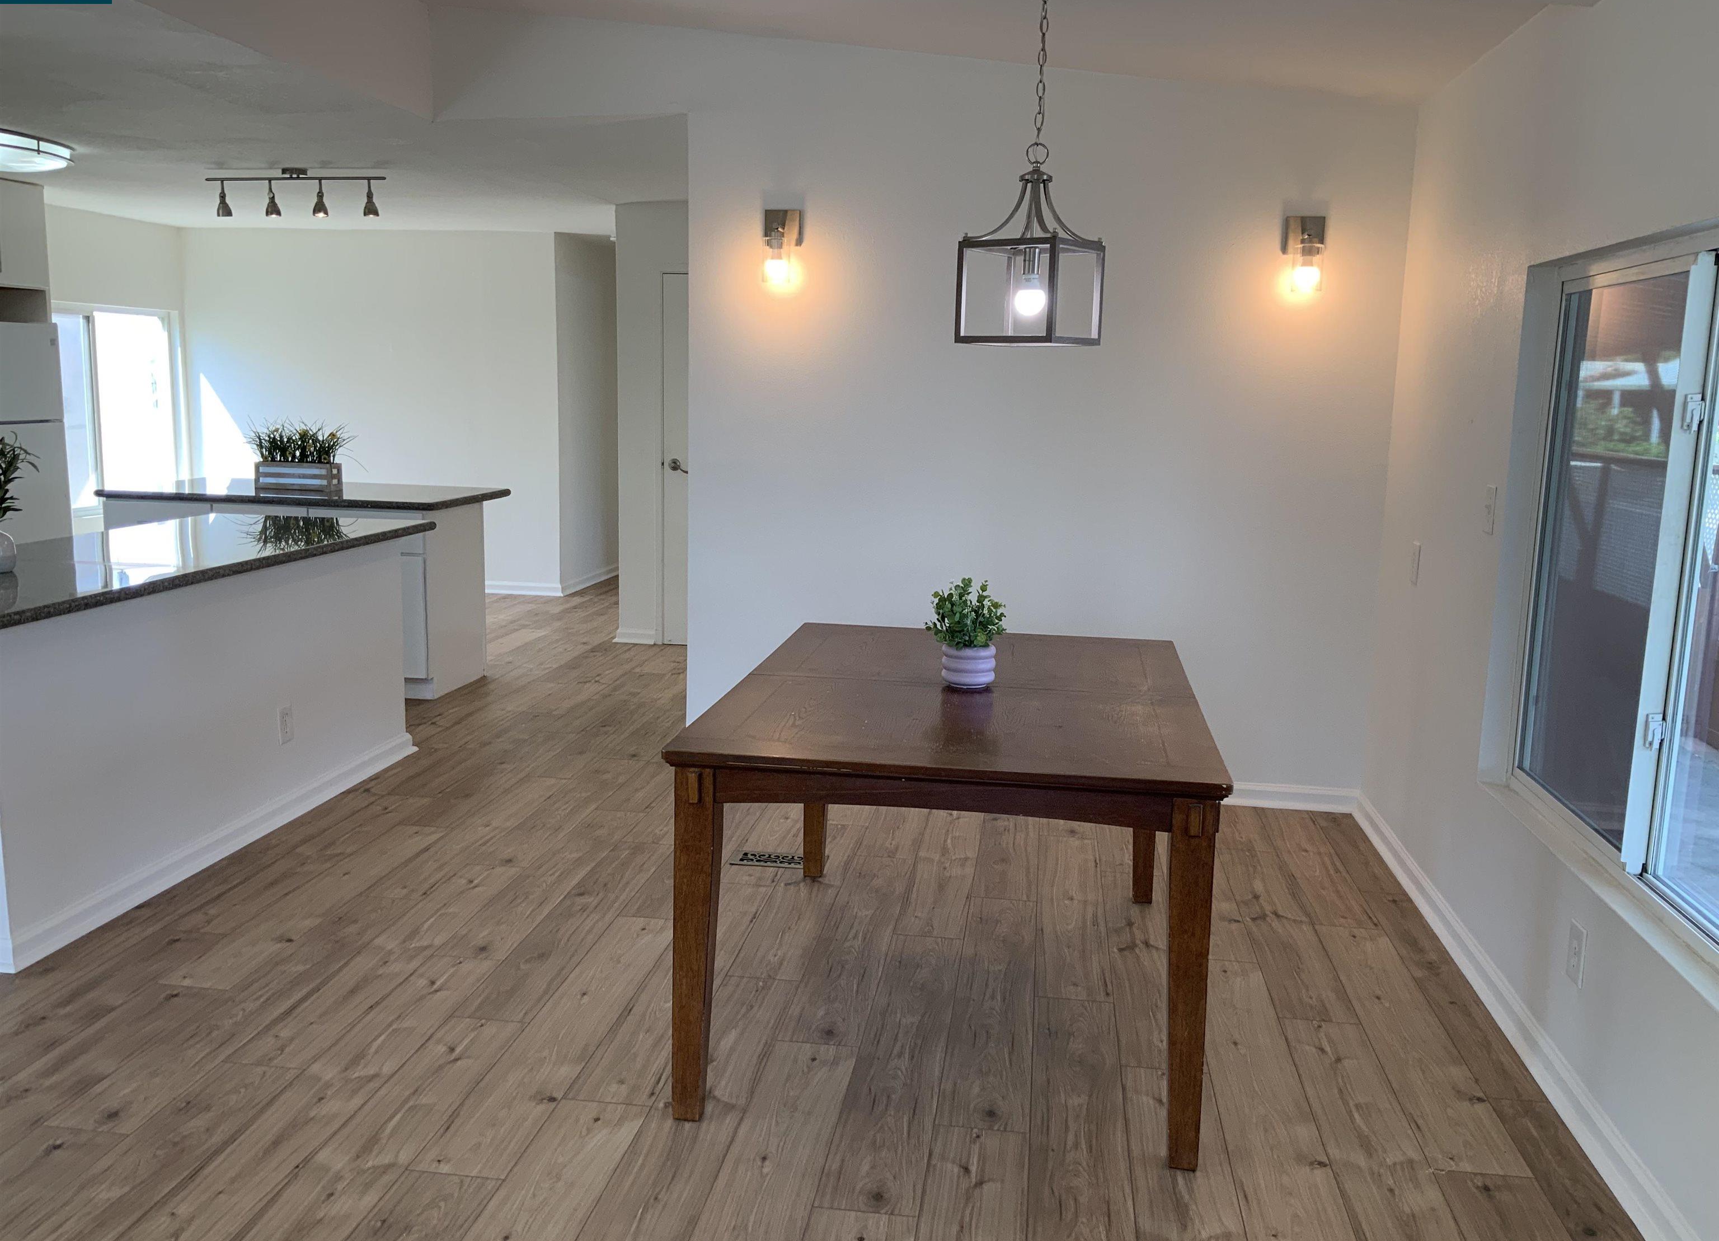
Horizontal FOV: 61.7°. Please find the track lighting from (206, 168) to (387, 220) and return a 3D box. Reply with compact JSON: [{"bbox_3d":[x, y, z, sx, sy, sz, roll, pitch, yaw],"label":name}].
[{"bbox_3d":[-2.659,-2.015,6.798,0.890,0.218,0.100,3,9,8],"label":"track lighting"}]

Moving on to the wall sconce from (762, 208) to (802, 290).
[{"bbox_3d":[-0.278,-1.312,5.050,0.124,0.263,0.160,3,9,8],"label":"wall sconce"}]

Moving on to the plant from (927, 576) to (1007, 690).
[{"bbox_3d":[0.257,0.025,3.438,0.182,0.261,0.178,3,9,8],"label":"plant"}]

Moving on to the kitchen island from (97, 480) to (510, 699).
[{"bbox_3d":[-2.682,-0.149,6.914,1.570,0.880,0.640,3,9,8],"label":"kitchen island"}]

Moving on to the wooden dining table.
[{"bbox_3d":[0.249,0.531,3.520,1.074,0.765,1.566,3,9,8],"label":"wooden dining table"}]

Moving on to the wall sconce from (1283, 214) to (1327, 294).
[{"bbox_3d":[1.494,-1.225,4.816,0.124,0.253,0.160,3,9,8],"label":"wall sconce"}]

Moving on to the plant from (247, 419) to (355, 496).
[{"bbox_3d":[-2.518,-0.732,6.492,0.480,0.345,0.200,3,9,8],"label":"plant"}]

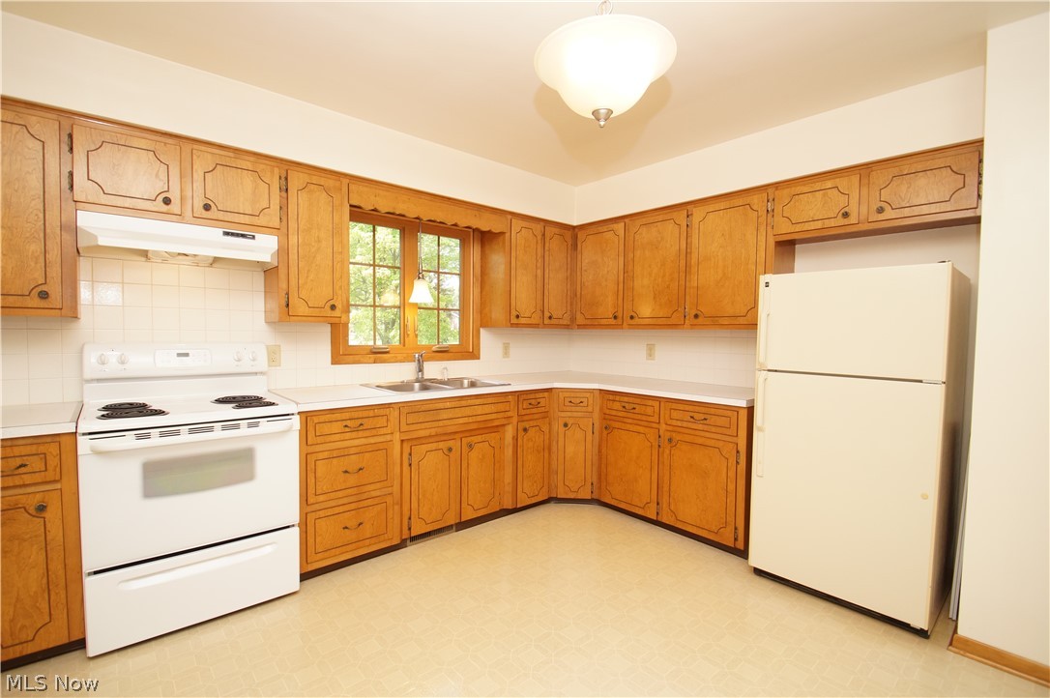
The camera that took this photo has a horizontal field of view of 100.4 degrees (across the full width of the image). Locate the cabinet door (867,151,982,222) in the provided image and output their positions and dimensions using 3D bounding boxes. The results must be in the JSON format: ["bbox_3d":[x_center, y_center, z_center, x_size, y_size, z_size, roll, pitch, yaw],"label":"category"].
[{"bbox_3d":[1.919,-0.778,2.122,0.030,0.263,0.392,-1,3,-42],"label":"cabinet door"}]

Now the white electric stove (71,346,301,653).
[{"bbox_3d":[-1.585,0.589,2.128,0.760,1.208,0.694,-1,3,-38],"label":"white electric stove"}]

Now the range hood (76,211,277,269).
[{"bbox_3d":[-1.699,-0.511,2.196,0.739,0.163,0.360,-1,3,-40],"label":"range hood"}]

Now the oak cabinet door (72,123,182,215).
[{"bbox_3d":[-1.753,-0.784,1.943,0.353,0.318,0.025,-1,3,-40],"label":"oak cabinet door"}]

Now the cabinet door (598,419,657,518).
[{"bbox_3d":[0.727,0.817,3.030,0.030,0.602,0.449,-1,3,-42],"label":"cabinet door"}]

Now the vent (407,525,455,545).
[{"bbox_3d":[-0.574,1.149,2.715,0.327,0.069,0.020,-1,3,-38],"label":"vent"}]

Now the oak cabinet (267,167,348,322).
[{"bbox_3d":[-1.261,-0.568,2.534,0.352,0.832,0.330,-1,3,-40],"label":"oak cabinet"}]

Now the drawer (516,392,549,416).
[{"bbox_3d":[-0.084,0.367,3.198,0.282,0.140,0.460,-1,3,-40],"label":"drawer"}]

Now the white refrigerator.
[{"bbox_3d":[1.760,0.428,2.335,0.740,1.611,0.723,-1,3,-42],"label":"white refrigerator"}]

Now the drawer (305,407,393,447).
[{"bbox_3d":[-1.038,0.388,2.440,0.435,0.142,0.460,-1,3,-40],"label":"drawer"}]

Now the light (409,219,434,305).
[{"bbox_3d":[-0.710,-0.618,2.983,0.153,0.612,0.153,-1,3,-38],"label":"light"}]

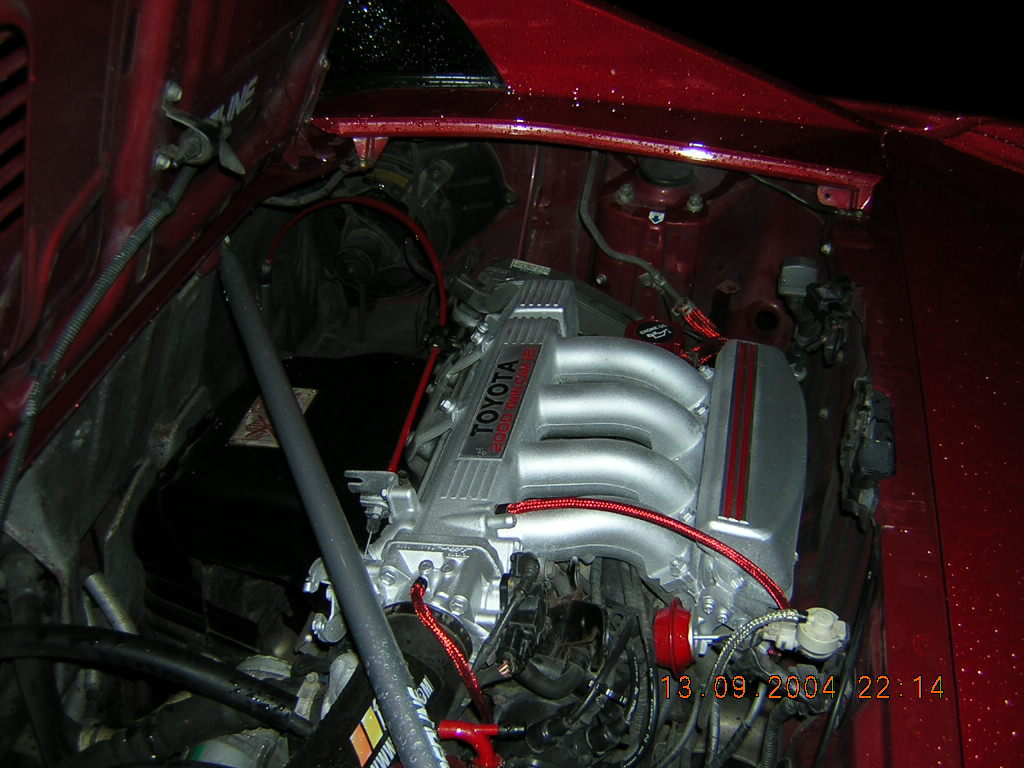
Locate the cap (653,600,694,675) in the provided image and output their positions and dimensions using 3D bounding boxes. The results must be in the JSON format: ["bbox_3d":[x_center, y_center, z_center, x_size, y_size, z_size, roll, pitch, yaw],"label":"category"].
[{"bbox_3d":[0.147,0.229,0.970,0.036,0.064,0.062,-3,35,13],"label":"cap"}]

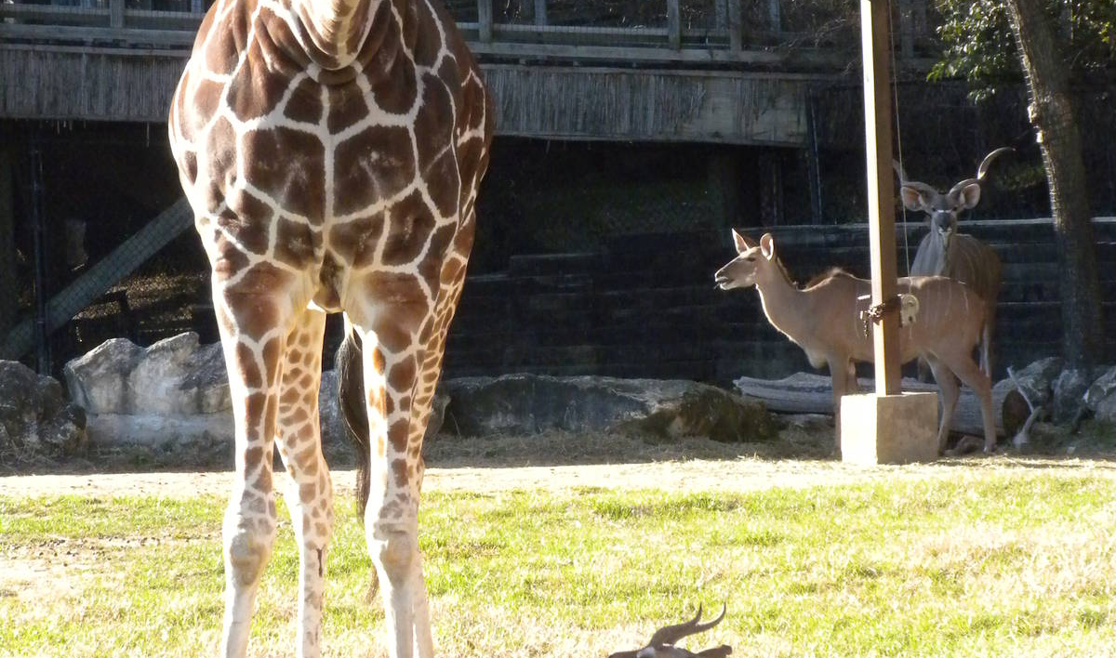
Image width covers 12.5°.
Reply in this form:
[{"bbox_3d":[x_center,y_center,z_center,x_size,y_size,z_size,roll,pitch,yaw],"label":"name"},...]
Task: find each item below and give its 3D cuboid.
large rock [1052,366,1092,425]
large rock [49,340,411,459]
[{"bbox_3d":[3.573,0.464,35.574,0.280,0.392,0.300,0,3,0],"label":"large rock"},{"bbox_3d":[-2.102,0.434,33.570,2.300,0.770,1.050,0,3,0],"label":"large rock"}]

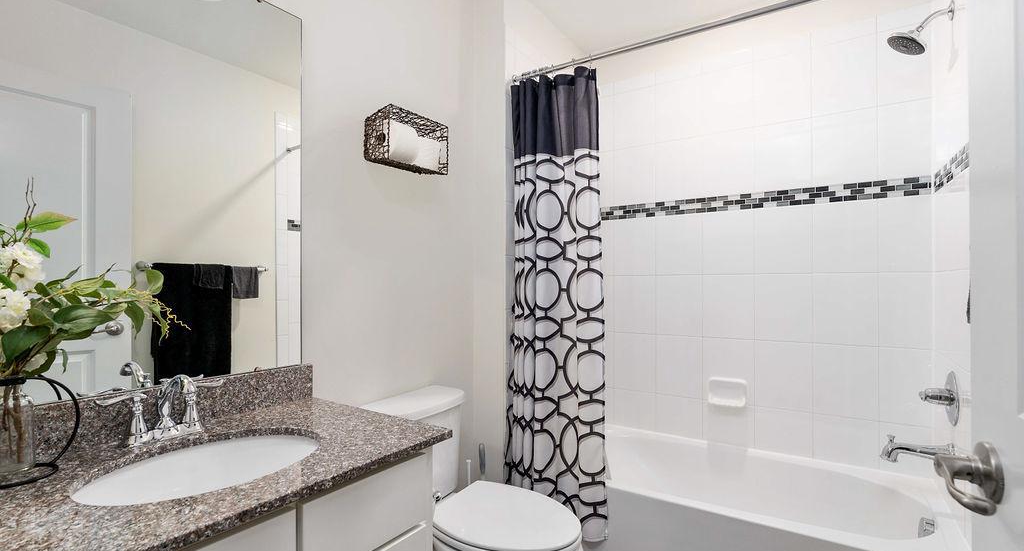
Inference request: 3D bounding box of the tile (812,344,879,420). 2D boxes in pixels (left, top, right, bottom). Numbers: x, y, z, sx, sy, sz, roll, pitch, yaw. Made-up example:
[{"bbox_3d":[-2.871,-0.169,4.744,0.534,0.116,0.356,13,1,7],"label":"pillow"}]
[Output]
[{"bbox_3d":[1.442,0.457,1.968,0.229,0.307,0.010,0,-1,33],"label":"tile"}]

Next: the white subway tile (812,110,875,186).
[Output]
[{"bbox_3d":[1.450,-0.559,1.991,0.229,0.306,0.010,0,-1,33],"label":"white subway tile"}]

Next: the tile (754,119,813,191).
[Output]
[{"bbox_3d":[1.258,-0.555,2.122,0.231,0.311,0.010,-1,0,32],"label":"tile"}]

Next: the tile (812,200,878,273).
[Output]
[{"bbox_3d":[1.441,-0.161,1.973,0.229,0.305,0.010,0,-1,33],"label":"tile"}]

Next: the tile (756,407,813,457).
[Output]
[{"bbox_3d":[1.258,0.721,2.101,0.230,0.199,0.010,-1,-1,33],"label":"tile"}]

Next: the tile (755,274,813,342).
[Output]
[{"bbox_3d":[1.248,0.149,2.097,0.229,0.307,0.010,0,-1,33],"label":"tile"}]

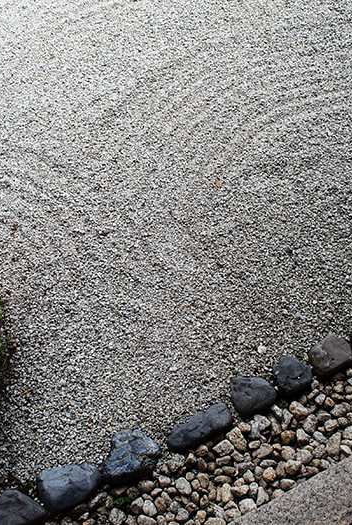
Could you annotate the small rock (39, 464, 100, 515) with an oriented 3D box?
[{"bbox_3d":[-0.307,0.648,1.965,0.176,0.097,0.126,-16,55,-12],"label":"small rock"}]

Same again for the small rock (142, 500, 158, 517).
[{"bbox_3d":[-0.073,0.702,1.962,0.034,0.027,0.039,-25,57,-18],"label":"small rock"}]

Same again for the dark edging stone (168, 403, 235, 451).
[{"bbox_3d":[0.081,0.539,2.248,0.227,0.100,0.077,-26,57,-18],"label":"dark edging stone"}]

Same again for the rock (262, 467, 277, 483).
[{"bbox_3d":[0.294,0.665,2.147,0.036,0.040,0.037,-15,54,-11],"label":"rock"}]

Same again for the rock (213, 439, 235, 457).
[{"bbox_3d":[0.143,0.556,2.068,0.056,0.034,0.042,-27,57,-19],"label":"rock"}]

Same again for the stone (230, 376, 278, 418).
[{"bbox_3d":[0.244,0.420,2.142,0.138,0.087,0.113,-23,56,-16],"label":"stone"}]

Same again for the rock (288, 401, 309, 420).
[{"bbox_3d":[0.410,0.494,2.293,0.045,0.042,0.063,-34,60,-23],"label":"rock"}]

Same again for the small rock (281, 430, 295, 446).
[{"bbox_3d":[0.366,0.579,2.261,0.043,0.039,0.046,2,49,0],"label":"small rock"}]

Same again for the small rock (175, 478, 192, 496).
[{"bbox_3d":[0.026,0.698,2.142,0.035,0.038,0.056,-33,60,-22],"label":"small rock"}]

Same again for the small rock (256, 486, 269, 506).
[{"bbox_3d":[0.263,0.719,2.107,0.032,0.040,0.052,12,54,9],"label":"small rock"}]

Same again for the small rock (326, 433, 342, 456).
[{"bbox_3d":[0.517,0.594,2.244,0.043,0.040,0.074,21,51,16],"label":"small rock"}]

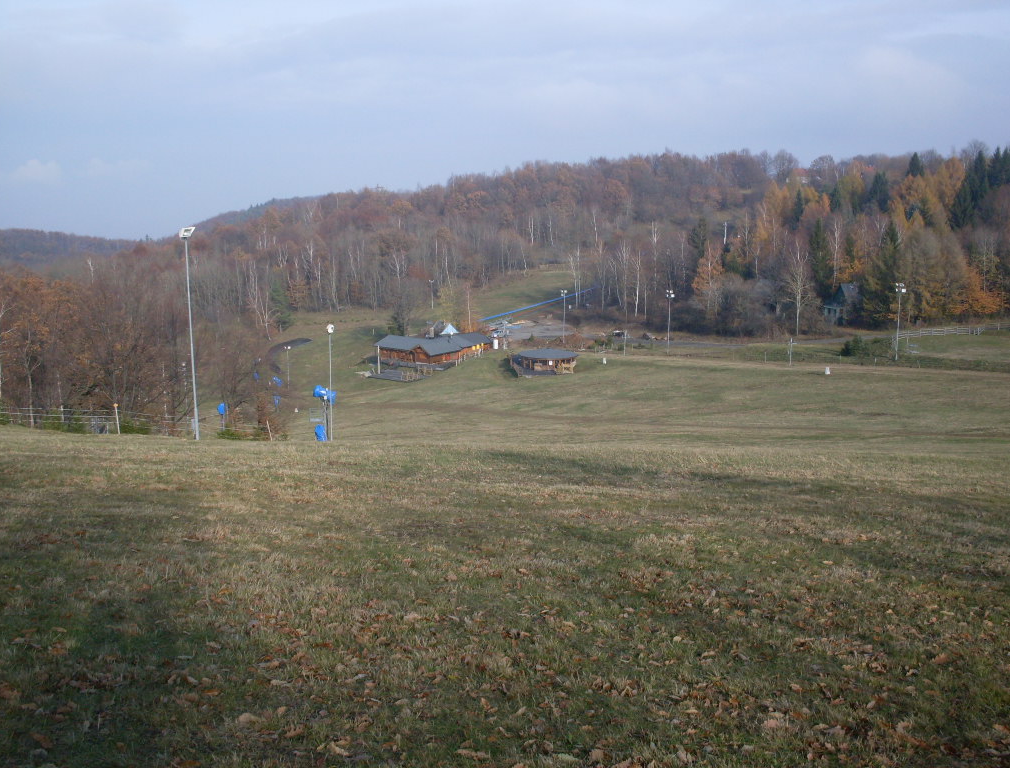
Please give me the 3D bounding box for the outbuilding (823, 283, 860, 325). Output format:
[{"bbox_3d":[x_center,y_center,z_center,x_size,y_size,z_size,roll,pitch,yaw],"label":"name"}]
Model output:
[{"bbox_3d":[73.166,-17.624,243.780,6.500,9.000,7.500,5,11,26],"label":"outbuilding"}]

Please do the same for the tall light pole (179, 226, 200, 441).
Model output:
[{"bbox_3d":[-17.296,-2.635,62.218,0.750,12.000,0.700,6,11,30],"label":"tall light pole"}]

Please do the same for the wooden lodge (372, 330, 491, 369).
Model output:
[{"bbox_3d":[-14.116,-7.639,224.085,14.900,4.800,17.900,8,13,39],"label":"wooden lodge"}]

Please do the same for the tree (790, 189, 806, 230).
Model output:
[{"bbox_3d":[96.590,-55.480,371.527,4.800,18.000,4.800,0,10,0],"label":"tree"}]

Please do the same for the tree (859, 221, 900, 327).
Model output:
[{"bbox_3d":[79.025,-23.239,237.908,7.400,22.500,7.400,0,10,0],"label":"tree"}]

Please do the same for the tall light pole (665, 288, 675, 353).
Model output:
[{"bbox_3d":[30.388,-11.589,208.118,1.300,12.000,1.000,-3,10,-17],"label":"tall light pole"}]

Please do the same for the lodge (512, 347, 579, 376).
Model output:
[{"bbox_3d":[7.386,-3.830,205.000,11.800,4.000,11.500,0,10,-3],"label":"lodge"}]

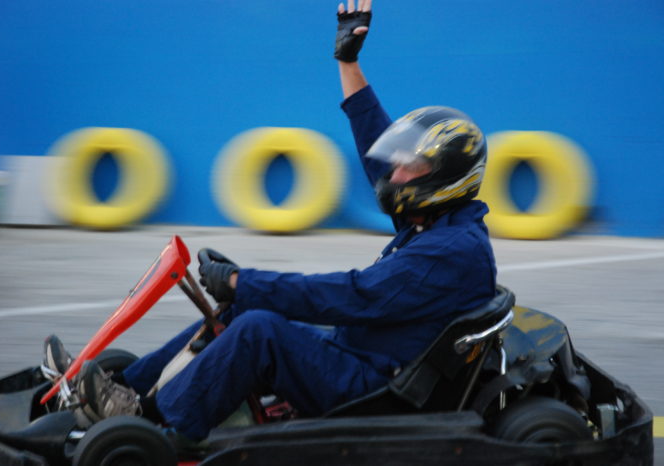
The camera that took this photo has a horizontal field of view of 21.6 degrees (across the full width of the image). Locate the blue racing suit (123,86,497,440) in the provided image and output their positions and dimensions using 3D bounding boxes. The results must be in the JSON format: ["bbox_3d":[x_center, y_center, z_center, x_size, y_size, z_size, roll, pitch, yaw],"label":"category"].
[{"bbox_3d":[-0.065,0.067,5.009,1.060,0.950,0.620,-1,6,-10],"label":"blue racing suit"}]

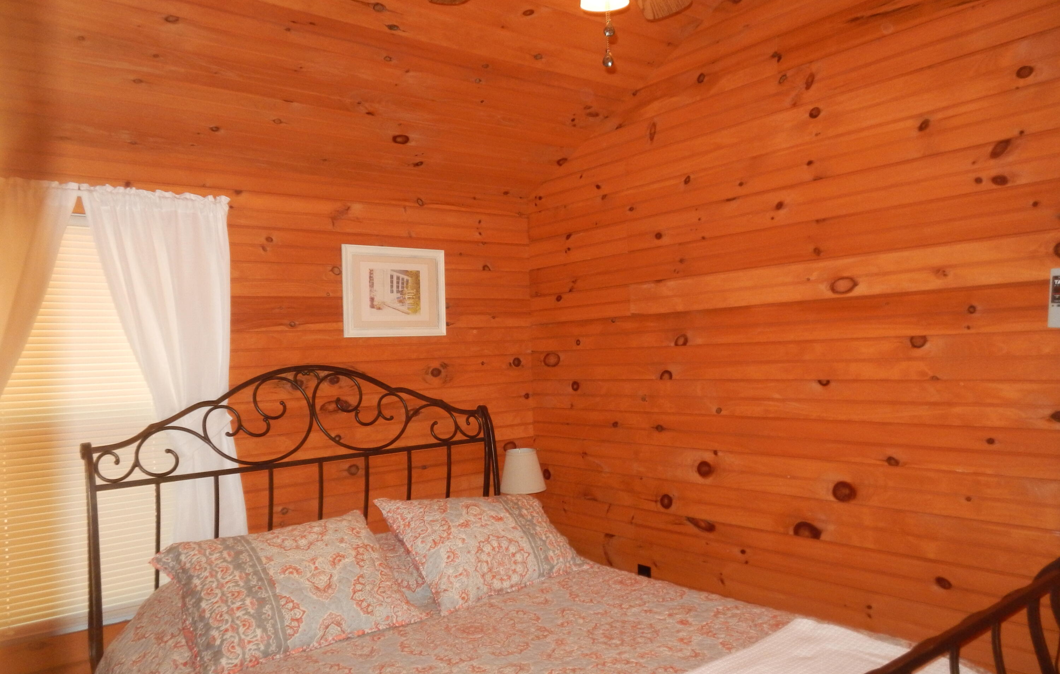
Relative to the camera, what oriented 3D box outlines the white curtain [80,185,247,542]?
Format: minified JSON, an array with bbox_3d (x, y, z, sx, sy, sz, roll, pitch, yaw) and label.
[{"bbox_3d":[-1.228,0.281,2.610,0.502,1.560,0.100,-1,-2,-39],"label":"white curtain"}]

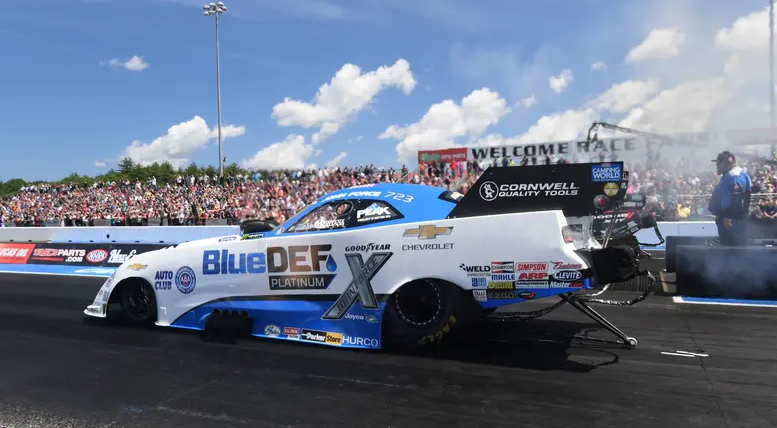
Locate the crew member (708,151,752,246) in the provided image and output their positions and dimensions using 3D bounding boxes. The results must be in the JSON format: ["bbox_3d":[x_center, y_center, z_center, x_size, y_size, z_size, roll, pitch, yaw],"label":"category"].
[{"bbox_3d":[4.386,0.118,7.183,0.440,1.820,0.560,-1,1,29],"label":"crew member"}]

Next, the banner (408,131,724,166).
[{"bbox_3d":[13.281,-5.149,45.240,23.198,1.200,0.100,-1,1,23],"label":"banner"}]

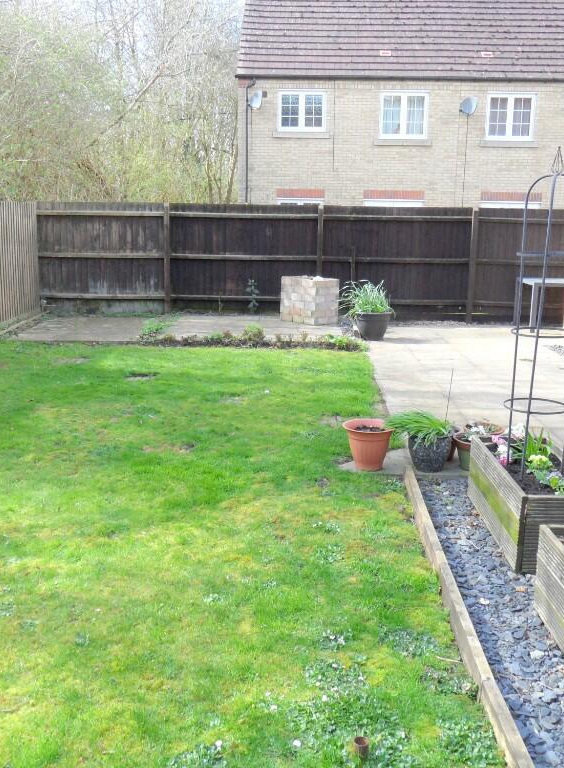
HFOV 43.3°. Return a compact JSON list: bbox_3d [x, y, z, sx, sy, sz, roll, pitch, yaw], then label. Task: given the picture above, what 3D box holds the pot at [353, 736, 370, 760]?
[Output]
[{"bbox_3d":[0.236,1.083,2.110,0.044,0.053,0.044,1,13,0],"label":"pot"}]

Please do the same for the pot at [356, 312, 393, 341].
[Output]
[{"bbox_3d":[1.266,-0.803,9.830,0.510,0.375,0.510,1,13,2],"label":"pot"}]

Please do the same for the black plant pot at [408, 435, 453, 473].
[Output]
[{"bbox_3d":[0.962,0.431,4.617,0.282,0.243,0.282,1,13,2],"label":"black plant pot"}]

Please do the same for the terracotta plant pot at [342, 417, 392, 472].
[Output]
[{"bbox_3d":[0.565,0.404,4.632,0.325,0.285,0.325,1,13,2],"label":"terracotta plant pot"}]

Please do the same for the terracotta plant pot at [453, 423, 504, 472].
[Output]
[{"bbox_3d":[1.275,0.435,4.660,0.300,0.225,0.300,1,13,2],"label":"terracotta plant pot"}]

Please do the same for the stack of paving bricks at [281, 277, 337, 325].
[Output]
[{"bbox_3d":[0.441,-1.351,11.461,0.490,0.705,0.820,-10,16,-39],"label":"stack of paving bricks"}]

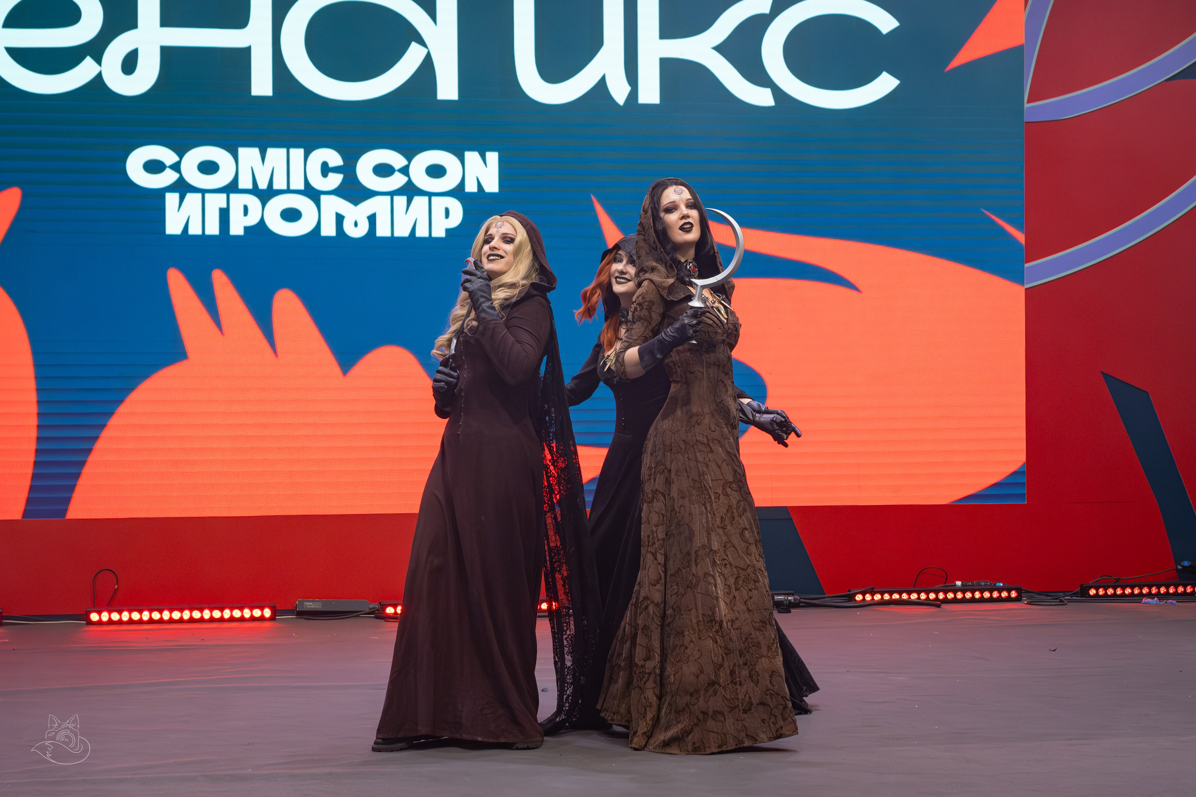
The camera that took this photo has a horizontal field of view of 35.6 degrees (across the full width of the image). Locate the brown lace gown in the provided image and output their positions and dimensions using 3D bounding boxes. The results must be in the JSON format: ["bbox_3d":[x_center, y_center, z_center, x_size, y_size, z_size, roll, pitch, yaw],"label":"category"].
[{"bbox_3d":[0.332,0.363,6.150,0.650,1.530,0.610,0,0,38],"label":"brown lace gown"}]

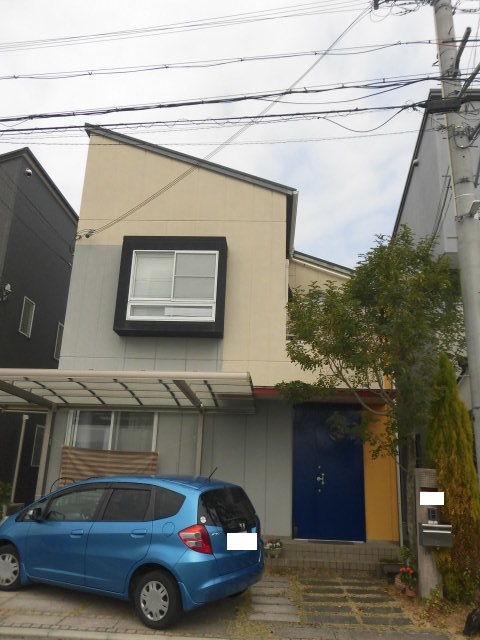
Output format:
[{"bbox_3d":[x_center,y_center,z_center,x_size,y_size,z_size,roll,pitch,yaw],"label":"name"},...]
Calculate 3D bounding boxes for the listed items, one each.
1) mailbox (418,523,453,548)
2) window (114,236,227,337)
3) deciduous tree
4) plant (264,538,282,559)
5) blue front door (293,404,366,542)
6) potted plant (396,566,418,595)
[{"bbox_3d":[2.692,2.947,7.099,0.375,0.260,0.160,1,-16,3],"label":"mailbox"},{"bbox_3d":[-1.291,-0.642,10.026,2.020,1.900,0.430,1,-16,3],"label":"window"},{"bbox_3d":[2.138,1.128,8.368,3.050,5.850,2.500,1,-16,3],"label":"deciduous tree"},{"bbox_3d":[0.542,3.718,8.436,0.301,0.303,0.270,1,-16,3],"label":"plant"},{"bbox_3d":[1.574,2.675,9.193,1.250,2.310,0.100,1,-16,3],"label":"blue front door"},{"bbox_3d":[2.338,3.662,7.266,0.310,0.380,0.310,1,-16,3],"label":"potted plant"}]

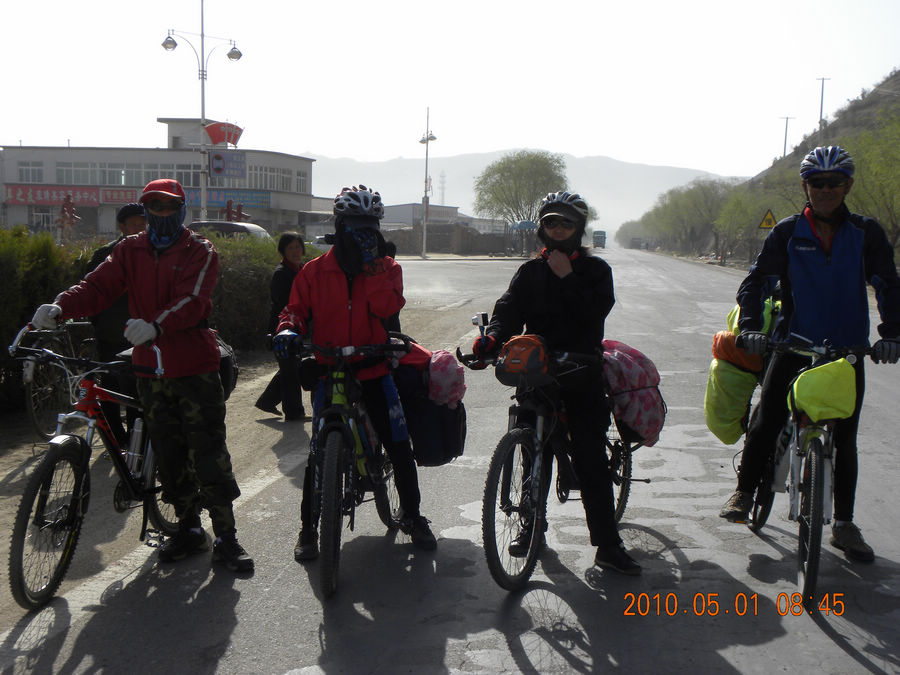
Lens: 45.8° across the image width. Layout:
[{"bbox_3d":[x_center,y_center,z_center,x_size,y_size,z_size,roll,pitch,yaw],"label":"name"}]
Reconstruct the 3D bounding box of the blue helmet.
[{"bbox_3d":[1.565,-0.726,4.420,0.205,0.140,0.270,2,8,18],"label":"blue helmet"}]

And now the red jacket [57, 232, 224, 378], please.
[{"bbox_3d":[-1.317,-0.146,4.580,0.620,0.660,0.470,1,5,2],"label":"red jacket"}]

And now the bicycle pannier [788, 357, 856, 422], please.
[{"bbox_3d":[1.486,0.207,4.240,0.230,0.230,0.180,3,6,12],"label":"bicycle pannier"}]

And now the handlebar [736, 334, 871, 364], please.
[{"bbox_3d":[1.490,0.049,4.340,0.630,0.105,0.160,3,6,12],"label":"handlebar"}]

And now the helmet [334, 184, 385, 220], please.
[{"bbox_3d":[-0.399,-0.589,4.650,0.215,0.160,0.275,-1,5,-14],"label":"helmet"}]

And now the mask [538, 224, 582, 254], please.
[{"bbox_3d":[0.476,-0.422,4.590,0.170,0.130,0.140,2,5,14],"label":"mask"}]

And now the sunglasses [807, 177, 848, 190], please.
[{"bbox_3d":[1.546,-0.631,4.370,0.148,0.048,0.145,2,5,18],"label":"sunglasses"}]

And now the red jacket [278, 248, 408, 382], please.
[{"bbox_3d":[-0.476,-0.101,4.680,0.530,0.570,0.400,0,5,1],"label":"red jacket"}]

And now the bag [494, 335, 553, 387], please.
[{"bbox_3d":[0.304,0.099,4.410,0.215,0.205,0.145,3,6,24],"label":"bag"}]

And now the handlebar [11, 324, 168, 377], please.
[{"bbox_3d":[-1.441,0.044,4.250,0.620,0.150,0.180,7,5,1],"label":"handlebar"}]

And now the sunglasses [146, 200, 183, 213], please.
[{"bbox_3d":[-1.205,-0.553,4.500,0.145,0.047,0.145,0,5,-3],"label":"sunglasses"}]

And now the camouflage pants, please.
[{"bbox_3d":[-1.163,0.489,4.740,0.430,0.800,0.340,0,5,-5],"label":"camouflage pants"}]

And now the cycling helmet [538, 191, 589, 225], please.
[{"bbox_3d":[0.494,-0.566,4.640,0.210,0.155,0.270,2,5,15],"label":"cycling helmet"}]

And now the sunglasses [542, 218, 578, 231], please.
[{"bbox_3d":[0.470,-0.485,4.580,0.147,0.047,0.125,2,5,14],"label":"sunglasses"}]

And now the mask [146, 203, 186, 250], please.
[{"bbox_3d":[-1.207,-0.473,4.540,0.155,0.190,0.165,0,5,-3],"label":"mask"}]

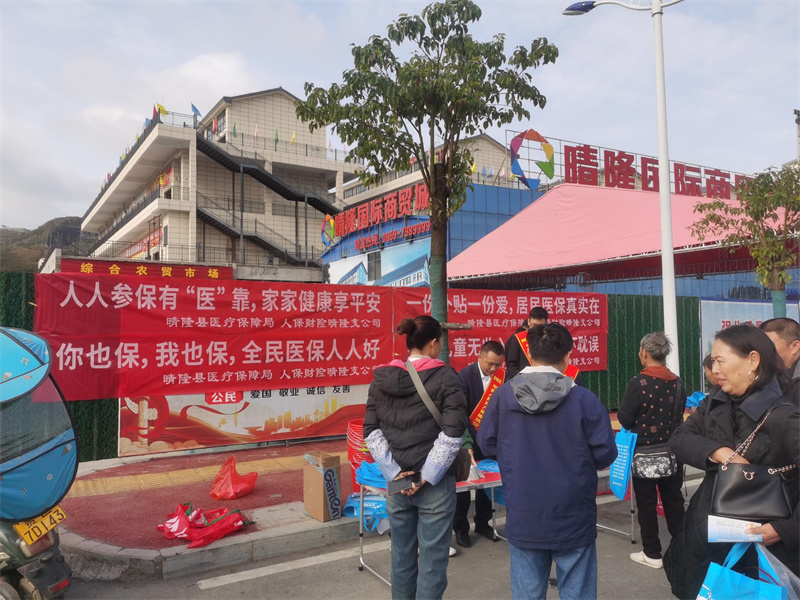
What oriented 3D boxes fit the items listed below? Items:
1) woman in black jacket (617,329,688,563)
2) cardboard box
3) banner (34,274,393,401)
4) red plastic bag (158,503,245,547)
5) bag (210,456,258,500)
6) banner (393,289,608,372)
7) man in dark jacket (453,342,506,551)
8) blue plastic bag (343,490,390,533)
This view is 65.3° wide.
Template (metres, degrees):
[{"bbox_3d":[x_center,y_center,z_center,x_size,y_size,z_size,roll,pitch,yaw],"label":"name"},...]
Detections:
[{"bbox_3d":[1.750,1.016,4.378,0.470,1.570,0.330,2,-3,-30],"label":"woman in black jacket"},{"bbox_3d":[-0.602,1.434,4.866,0.175,0.480,0.300,2,-3,-36],"label":"cardboard box"},{"bbox_3d":[-1.962,0.428,7.607,4.340,1.310,0.060,2,-3,-31],"label":"banner"},{"bbox_3d":[-1.400,1.579,4.433,0.560,0.160,0.460,1,-3,-18],"label":"red plastic bag"},{"bbox_3d":[-1.440,1.551,5.465,0.400,0.300,0.280,1,-3,-15],"label":"bag"},{"bbox_3d":[1.798,0.522,9.833,4.350,1.300,0.060,2,-3,-31],"label":"banner"},{"bbox_3d":[0.600,1.058,4.757,0.520,1.520,0.430,1,-3,-23],"label":"man in dark jacket"},{"bbox_3d":[-0.250,1.622,4.821,0.380,0.250,0.270,1,-3,-23],"label":"blue plastic bag"}]

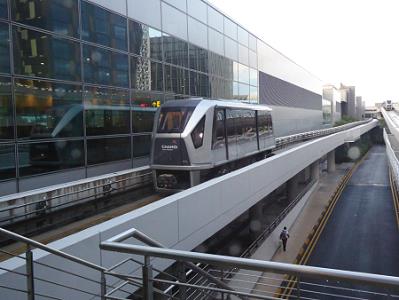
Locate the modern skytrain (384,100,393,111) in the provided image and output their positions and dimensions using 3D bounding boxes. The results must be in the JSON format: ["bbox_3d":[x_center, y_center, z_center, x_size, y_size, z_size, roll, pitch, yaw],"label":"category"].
[{"bbox_3d":[70.746,-16.675,147.000,2.690,3.750,11.800,1,6,25],"label":"modern skytrain"}]

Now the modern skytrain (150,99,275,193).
[{"bbox_3d":[1.390,-0.680,20.800,2.690,3.780,11.800,0,5,23],"label":"modern skytrain"}]

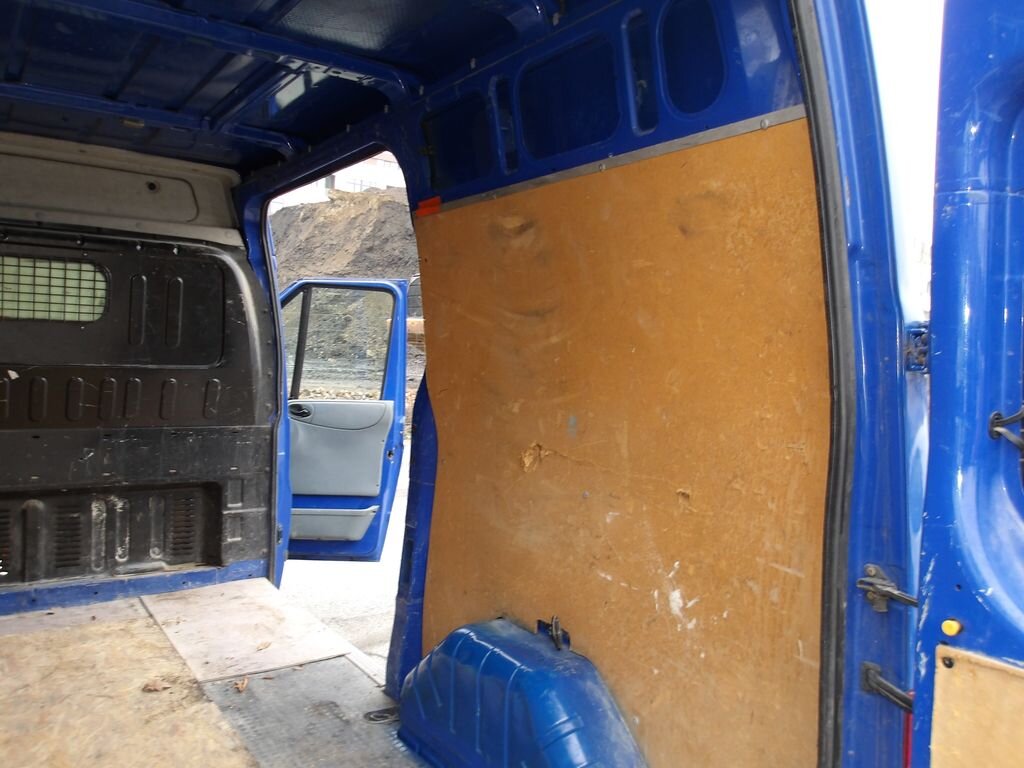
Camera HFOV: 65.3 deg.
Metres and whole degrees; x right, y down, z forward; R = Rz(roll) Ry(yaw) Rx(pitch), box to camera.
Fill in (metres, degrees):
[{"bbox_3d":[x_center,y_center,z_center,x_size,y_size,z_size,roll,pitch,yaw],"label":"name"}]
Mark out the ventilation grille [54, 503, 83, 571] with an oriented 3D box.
[{"bbox_3d":[-1.714,0.590,3.087,0.093,0.245,0.020,1,2,-35],"label":"ventilation grille"}]

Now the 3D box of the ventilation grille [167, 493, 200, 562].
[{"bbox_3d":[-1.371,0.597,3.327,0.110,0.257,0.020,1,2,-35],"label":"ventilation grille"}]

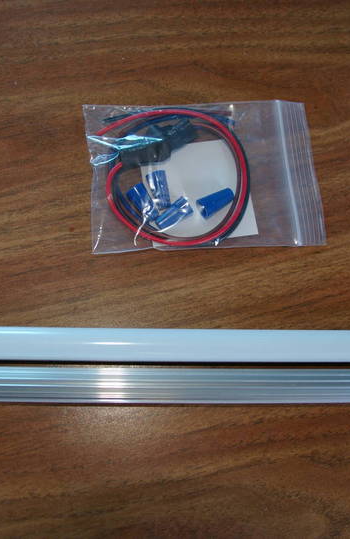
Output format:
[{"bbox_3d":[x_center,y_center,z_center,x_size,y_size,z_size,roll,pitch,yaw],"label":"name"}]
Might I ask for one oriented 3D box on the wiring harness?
[{"bbox_3d":[0.000,-0.046,0.292,0.074,0.014,0.072,-2,76,-6],"label":"wiring harness"}]

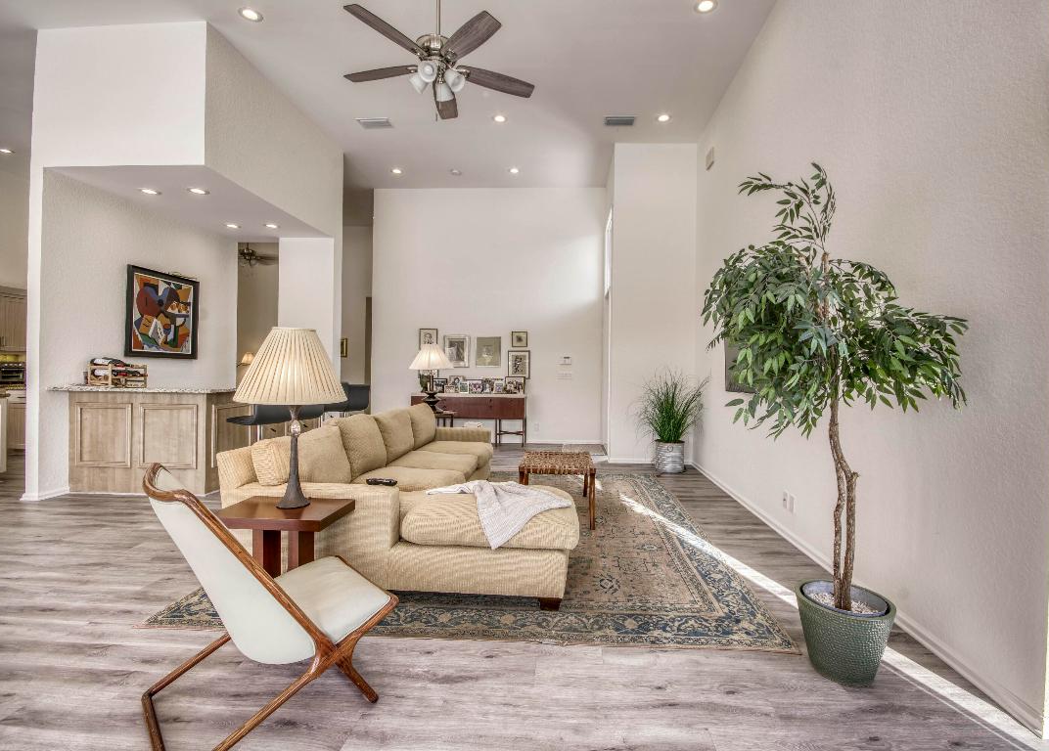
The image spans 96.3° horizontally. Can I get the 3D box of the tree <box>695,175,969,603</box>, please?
[{"bbox_3d":[1.254,0.036,1.956,0.950,1.800,0.880,1,0,6],"label":"tree"}]

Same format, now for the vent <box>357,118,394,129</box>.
[{"bbox_3d":[-1.956,-3.311,6.176,0.400,0.030,0.230,1,0,6],"label":"vent"}]

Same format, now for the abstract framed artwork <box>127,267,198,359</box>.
[{"bbox_3d":[-4.272,-0.709,5.614,0.040,0.990,0.970,1,0,6],"label":"abstract framed artwork"}]

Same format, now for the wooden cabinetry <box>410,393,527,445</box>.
[{"bbox_3d":[-0.936,0.747,8.110,1.970,0.850,0.460,1,0,6],"label":"wooden cabinetry"}]

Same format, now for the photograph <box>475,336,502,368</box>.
[{"bbox_3d":[-0.620,-0.408,8.128,0.452,0.519,0.035,1,0,5],"label":"photograph"}]

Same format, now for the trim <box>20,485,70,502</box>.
[{"bbox_3d":[-4.495,1.111,4.437,0.140,0.080,0.330,1,0,6],"label":"trim"}]

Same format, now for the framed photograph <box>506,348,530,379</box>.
[{"bbox_3d":[-0.094,-0.188,8.260,0.386,0.490,0.030,1,0,6],"label":"framed photograph"}]

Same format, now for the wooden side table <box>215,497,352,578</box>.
[{"bbox_3d":[-1.147,0.909,2.241,0.540,0.550,0.365,1,0,5],"label":"wooden side table"}]

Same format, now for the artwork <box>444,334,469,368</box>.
[{"bbox_3d":[-1.201,-0.433,8.373,0.470,0.555,0.030,1,0,6],"label":"artwork"}]

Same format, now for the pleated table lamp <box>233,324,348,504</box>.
[{"bbox_3d":[-1.130,0.204,2.285,0.489,0.860,0.489,1,0,5],"label":"pleated table lamp"}]

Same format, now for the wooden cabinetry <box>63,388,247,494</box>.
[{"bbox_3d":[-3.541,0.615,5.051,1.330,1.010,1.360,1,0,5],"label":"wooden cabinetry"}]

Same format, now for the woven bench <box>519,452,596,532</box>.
[{"bbox_3d":[0.285,0.960,4.071,0.605,0.475,0.830,1,0,5],"label":"woven bench"}]

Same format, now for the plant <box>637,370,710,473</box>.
[{"bbox_3d":[1.894,0.573,6.004,0.900,1.283,0.840,1,0,5],"label":"plant"}]

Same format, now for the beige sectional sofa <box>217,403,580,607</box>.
[{"bbox_3d":[-0.576,0.743,3.859,1.930,0.880,2.820,1,0,5],"label":"beige sectional sofa"}]

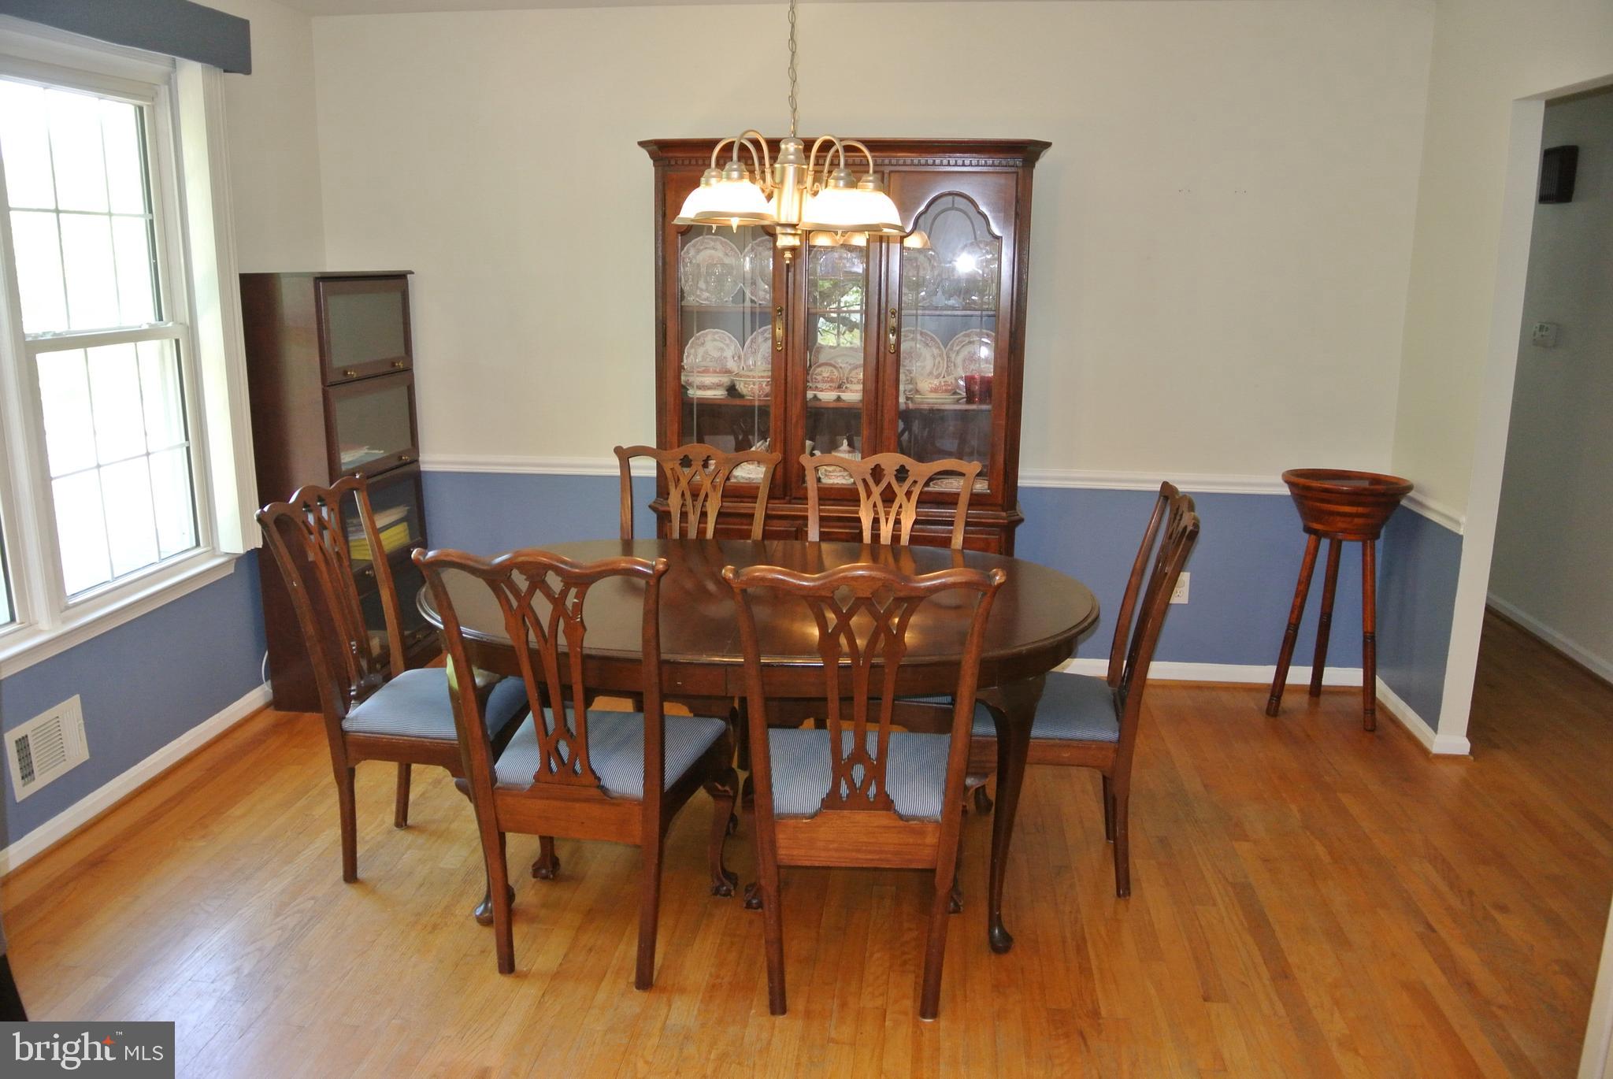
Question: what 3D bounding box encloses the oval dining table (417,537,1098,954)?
[{"bbox_3d":[-0.124,0.489,3.086,1.650,0.758,1.060,1,13,3],"label":"oval dining table"}]

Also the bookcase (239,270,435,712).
[{"bbox_3d":[-1.669,-0.203,4.364,0.310,1.505,0.710,2,13,6],"label":"bookcase"}]

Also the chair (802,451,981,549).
[{"bbox_3d":[0.217,0.293,3.416,0.530,0.995,0.550,3,13,9],"label":"chair"}]

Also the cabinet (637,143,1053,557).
[{"bbox_3d":[0.126,-0.387,4.271,1.340,1.930,0.420,2,13,6],"label":"cabinet"}]

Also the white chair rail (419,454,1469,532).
[{"bbox_3d":[0.104,-0.172,4.220,4.012,0.065,0.638,2,13,6],"label":"white chair rail"}]

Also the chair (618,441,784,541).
[{"bbox_3d":[-0.364,0.259,3.545,0.530,0.995,0.550,3,13,9],"label":"chair"}]

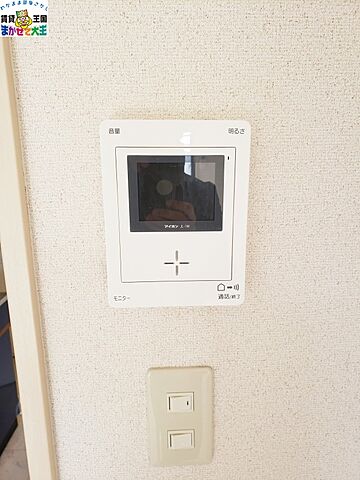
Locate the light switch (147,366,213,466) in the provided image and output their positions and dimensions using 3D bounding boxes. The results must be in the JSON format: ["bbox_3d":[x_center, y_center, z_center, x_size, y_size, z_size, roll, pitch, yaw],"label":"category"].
[{"bbox_3d":[0.002,0.191,0.381,0.070,0.120,0.010,-1,12,-2],"label":"light switch"}]

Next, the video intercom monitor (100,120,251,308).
[{"bbox_3d":[-0.003,-0.020,0.329,0.128,0.167,0.023,-1,12,-2],"label":"video intercom monitor"}]

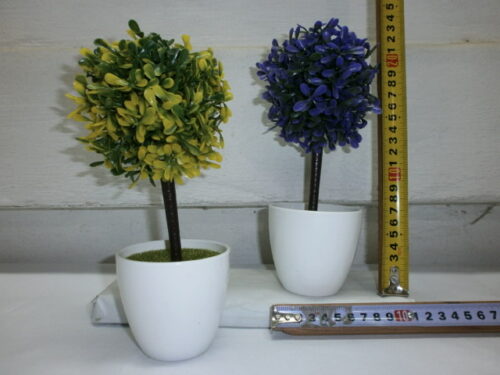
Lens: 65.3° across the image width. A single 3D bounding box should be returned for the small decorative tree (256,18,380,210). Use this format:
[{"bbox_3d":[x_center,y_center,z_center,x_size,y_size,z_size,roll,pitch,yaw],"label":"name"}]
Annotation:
[{"bbox_3d":[0.055,-0.056,0.326,0.104,0.160,0.104,0,5,0],"label":"small decorative tree"}]

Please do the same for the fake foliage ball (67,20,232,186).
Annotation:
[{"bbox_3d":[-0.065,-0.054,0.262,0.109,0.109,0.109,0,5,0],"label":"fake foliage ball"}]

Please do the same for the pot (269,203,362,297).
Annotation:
[{"bbox_3d":[0.052,0.053,0.329,0.077,0.074,0.077,0,5,0],"label":"pot"}]

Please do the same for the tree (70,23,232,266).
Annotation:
[{"bbox_3d":[-0.065,-0.029,0.264,0.109,0.159,0.109,0,5,0],"label":"tree"}]

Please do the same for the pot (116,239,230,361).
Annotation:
[{"bbox_3d":[-0.052,0.079,0.272,0.077,0.074,0.077,0,5,0],"label":"pot"}]

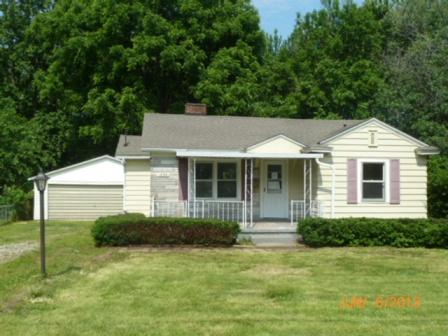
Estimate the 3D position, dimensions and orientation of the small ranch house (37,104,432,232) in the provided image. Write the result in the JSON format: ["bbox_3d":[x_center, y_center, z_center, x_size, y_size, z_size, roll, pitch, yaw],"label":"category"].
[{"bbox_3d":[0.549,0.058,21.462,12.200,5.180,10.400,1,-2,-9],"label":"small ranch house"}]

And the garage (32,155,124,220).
[{"bbox_3d":[-7.443,1.203,32.209,7.400,3.680,6.800,1,-2,-9],"label":"garage"}]

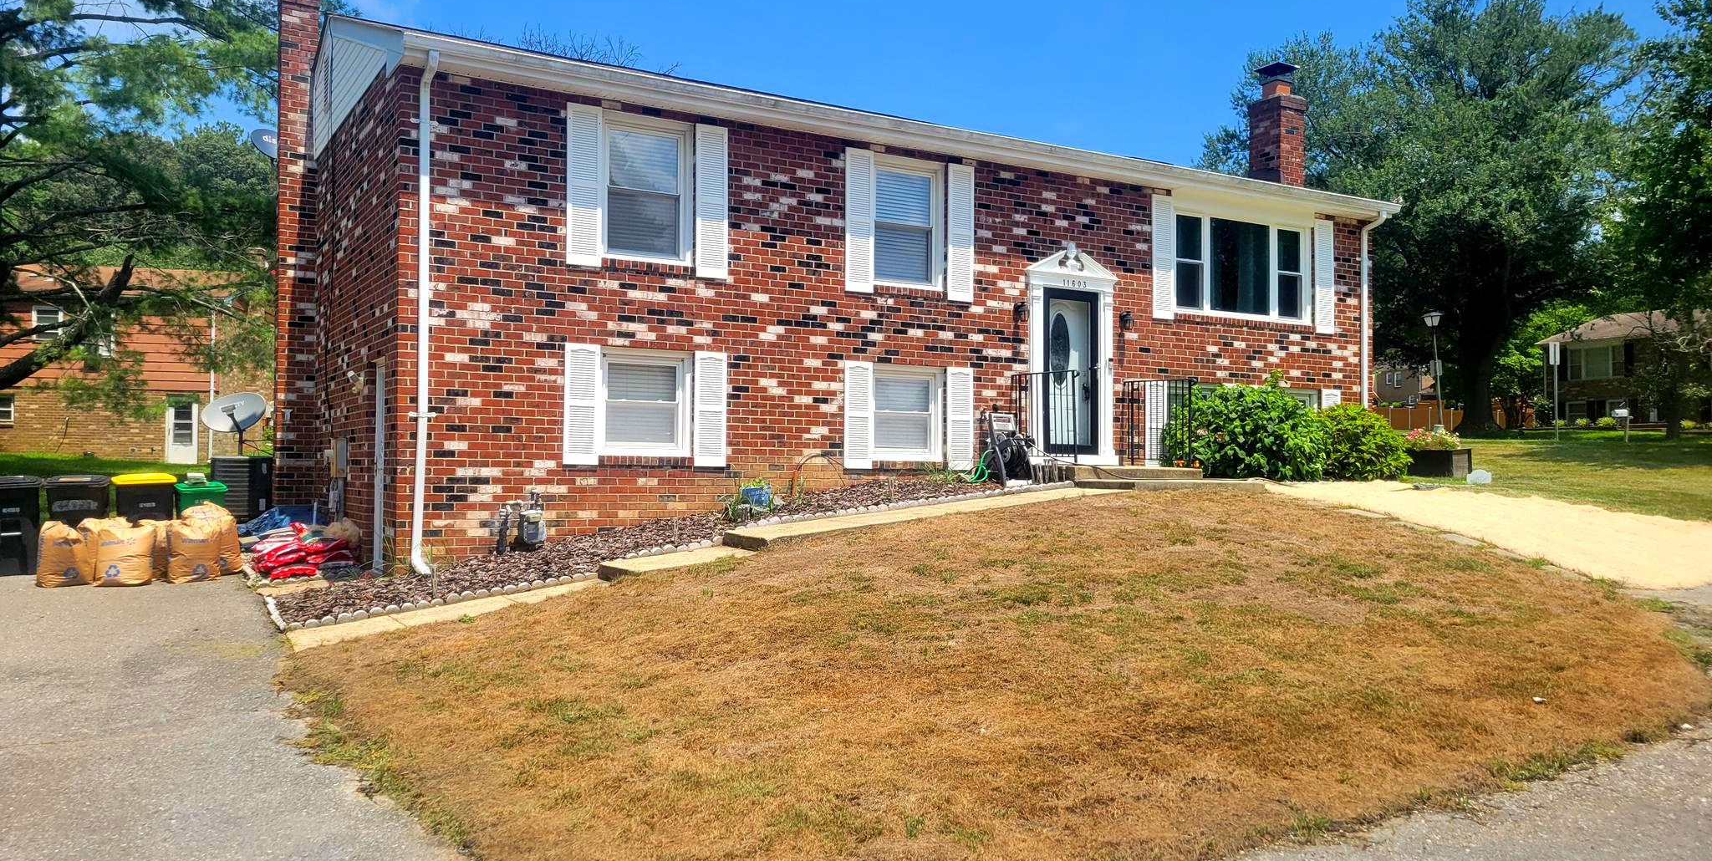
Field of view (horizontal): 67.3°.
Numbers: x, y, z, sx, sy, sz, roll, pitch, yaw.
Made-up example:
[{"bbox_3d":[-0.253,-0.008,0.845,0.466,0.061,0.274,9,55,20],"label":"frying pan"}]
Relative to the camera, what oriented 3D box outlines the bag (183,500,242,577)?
[{"bbox_3d":[-6.461,1.073,12.900,0.480,0.720,0.420,2,-2,-32],"label":"bag"}]

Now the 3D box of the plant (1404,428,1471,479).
[{"bbox_3d":[9.014,0.362,19.900,0.500,0.790,0.950,1,-2,-31],"label":"plant"}]

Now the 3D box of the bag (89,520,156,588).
[{"bbox_3d":[-7.005,1.177,12.300,0.480,0.640,0.400,1,-2,-24],"label":"bag"}]

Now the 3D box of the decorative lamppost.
[{"bbox_3d":[9.299,-0.750,20.600,0.300,2.370,0.300,1,-2,-31],"label":"decorative lamppost"}]

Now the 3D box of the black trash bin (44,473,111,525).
[{"bbox_3d":[-8.233,0.990,13.600,0.610,1.060,0.720,2,-2,-32],"label":"black trash bin"}]

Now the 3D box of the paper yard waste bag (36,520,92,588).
[{"bbox_3d":[-7.506,1.174,12.200,0.450,0.640,0.380,2,-3,-42],"label":"paper yard waste bag"}]

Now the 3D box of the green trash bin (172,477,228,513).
[{"bbox_3d":[-7.070,1.005,13.900,0.520,0.970,0.600,1,-2,-29],"label":"green trash bin"}]

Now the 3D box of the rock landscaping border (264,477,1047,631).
[{"bbox_3d":[-1.403,1.024,12.421,7.900,1.250,1.350,1,-2,-31],"label":"rock landscaping border"}]

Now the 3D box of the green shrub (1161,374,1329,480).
[{"bbox_3d":[4.865,-0.014,15.978,2.100,1.280,1.400,1,-2,-31],"label":"green shrub"}]

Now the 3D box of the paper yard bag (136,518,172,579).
[{"bbox_3d":[-6.902,1.176,12.700,0.450,0.620,0.380,1,-2,-30],"label":"paper yard bag"}]

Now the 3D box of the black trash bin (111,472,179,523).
[{"bbox_3d":[-7.600,0.980,13.800,0.610,1.060,0.720,1,-2,-30],"label":"black trash bin"}]

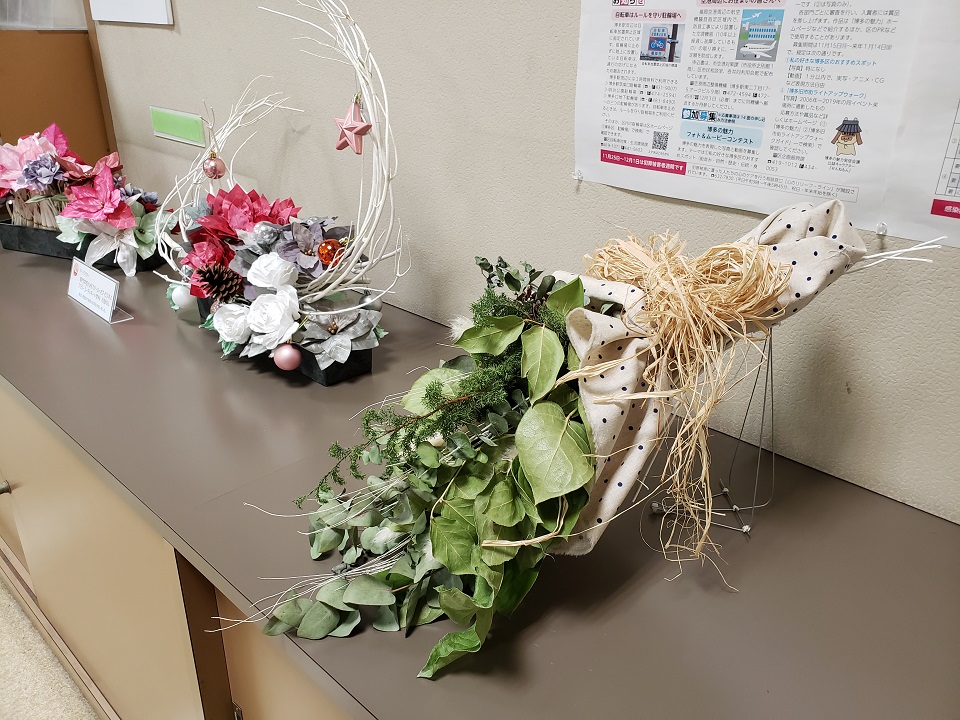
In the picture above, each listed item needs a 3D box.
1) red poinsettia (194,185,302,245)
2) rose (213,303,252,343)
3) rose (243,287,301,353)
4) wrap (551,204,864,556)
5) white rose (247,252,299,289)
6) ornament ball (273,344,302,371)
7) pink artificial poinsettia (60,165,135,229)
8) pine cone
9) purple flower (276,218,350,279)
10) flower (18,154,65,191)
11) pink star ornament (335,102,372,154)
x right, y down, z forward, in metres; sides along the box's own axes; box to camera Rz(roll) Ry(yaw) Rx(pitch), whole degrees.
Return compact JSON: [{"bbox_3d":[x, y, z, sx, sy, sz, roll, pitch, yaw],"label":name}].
[{"bbox_3d":[-0.287,-0.179,0.888,0.122,0.068,0.100,4,24,4],"label":"red poinsettia"},{"bbox_3d":[-0.293,-0.044,0.855,0.046,0.044,0.040,-1,24,-7],"label":"rose"},{"bbox_3d":[-0.227,-0.044,0.790,0.062,0.068,0.052,4,24,4],"label":"rose"},{"bbox_3d":[0.166,0.008,0.538,0.227,0.245,0.115,-10,27,-25],"label":"wrap"},{"bbox_3d":[-0.237,-0.101,0.823,0.056,0.045,0.052,10,25,16],"label":"white rose"},{"bbox_3d":[-0.208,-0.004,0.783,0.030,0.031,0.030,2,24,-1],"label":"ornament ball"},{"bbox_3d":[-0.585,-0.250,1.104,0.105,0.090,0.065,-1,24,-7],"label":"pink artificial poinsettia"},{"bbox_3d":[-0.316,-0.092,0.878,0.058,0.046,0.050,-1,24,-7],"label":"pine cone"},{"bbox_3d":[-0.190,-0.127,0.824,0.083,0.064,0.060,-3,25,-11],"label":"purple flower"},{"bbox_3d":[-0.702,-0.302,1.155,0.070,0.056,0.055,1,24,-3],"label":"flower"},{"bbox_3d":[-0.132,-0.240,0.751,0.052,0.054,0.018,22,31,37],"label":"pink star ornament"}]

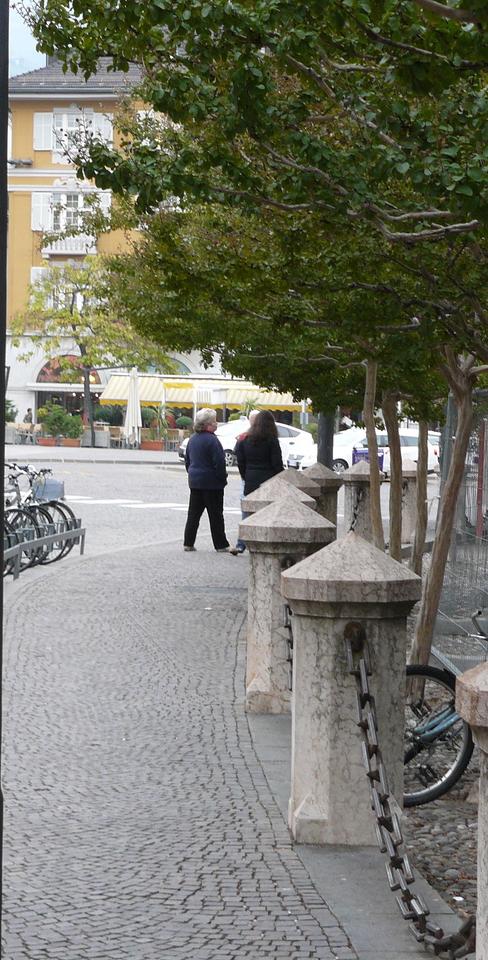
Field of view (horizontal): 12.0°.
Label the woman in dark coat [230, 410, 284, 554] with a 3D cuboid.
[{"bbox_3d":[0.171,0.035,27.400,0.560,1.700,0.360,1,2,-9],"label":"woman in dark coat"}]

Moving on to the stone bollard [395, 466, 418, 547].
[{"bbox_3d":[2.279,0.293,32.417,0.530,1.170,0.530,1,2,12],"label":"stone bollard"}]

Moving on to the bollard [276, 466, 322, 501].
[{"bbox_3d":[0.407,0.470,20.617,0.530,1.170,0.530,1,2,5],"label":"bollard"}]

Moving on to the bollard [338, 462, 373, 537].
[{"bbox_3d":[1.439,0.346,28.517,0.530,1.170,0.530,1,2,9],"label":"bollard"}]

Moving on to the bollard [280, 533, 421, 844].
[{"bbox_3d":[0.404,0.793,9.066,0.543,1.175,0.543,1,2,-1],"label":"bollard"}]

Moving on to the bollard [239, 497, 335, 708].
[{"bbox_3d":[0.227,0.633,12.130,0.500,1.090,0.500,1,3,-3],"label":"bollard"}]

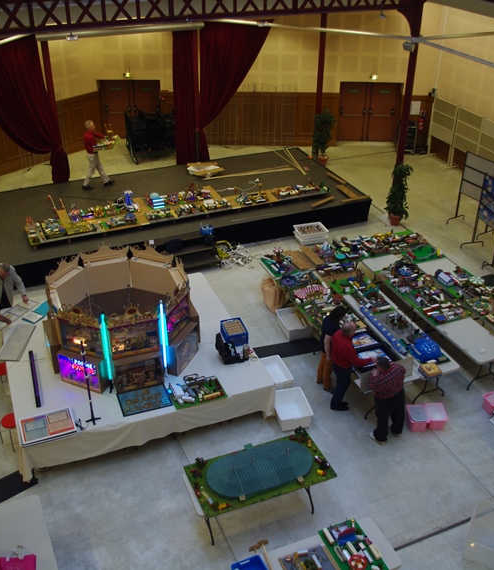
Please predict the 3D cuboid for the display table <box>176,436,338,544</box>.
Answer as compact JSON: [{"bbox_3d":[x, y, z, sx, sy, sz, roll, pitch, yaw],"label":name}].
[{"bbox_3d":[0.147,2.731,8.511,1.800,0.870,0.870,-12,33,-21],"label":"display table"}]

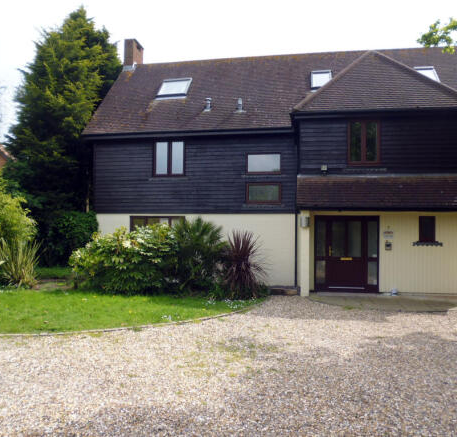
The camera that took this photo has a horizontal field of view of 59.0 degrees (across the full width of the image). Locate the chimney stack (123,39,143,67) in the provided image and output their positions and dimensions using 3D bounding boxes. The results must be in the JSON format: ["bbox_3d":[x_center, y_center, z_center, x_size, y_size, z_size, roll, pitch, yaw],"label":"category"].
[{"bbox_3d":[-3.880,-6.564,16.700,0.450,1.240,0.950,0,0,8],"label":"chimney stack"}]

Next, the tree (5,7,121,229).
[{"bbox_3d":[-6.550,-3.322,16.500,4.600,10.600,4.500,0,0,8],"label":"tree"}]

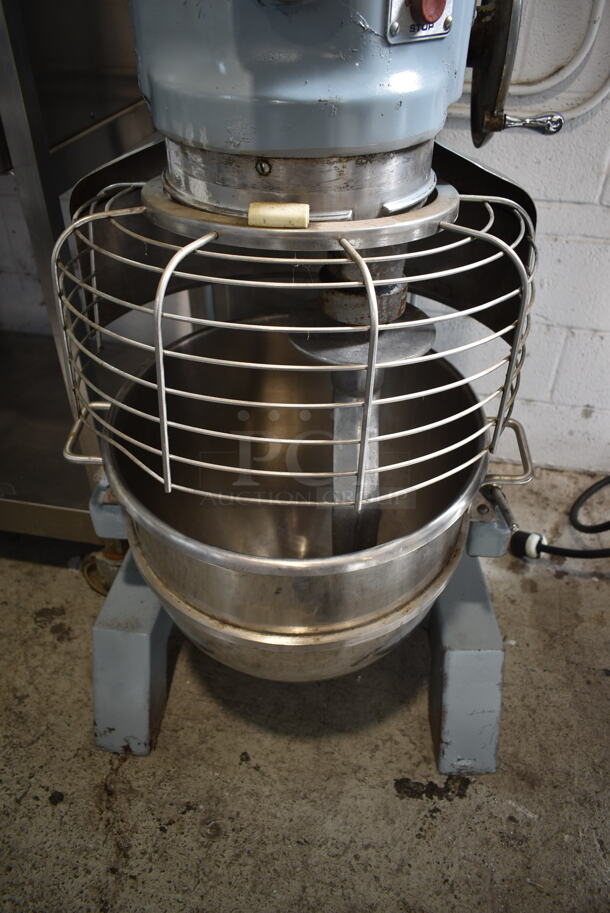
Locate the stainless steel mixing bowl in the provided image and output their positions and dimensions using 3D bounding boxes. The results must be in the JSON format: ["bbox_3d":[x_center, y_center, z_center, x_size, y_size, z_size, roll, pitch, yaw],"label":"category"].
[{"bbox_3d":[-0.011,0.096,1.011,0.485,0.420,0.485,0,44,0],"label":"stainless steel mixing bowl"}]

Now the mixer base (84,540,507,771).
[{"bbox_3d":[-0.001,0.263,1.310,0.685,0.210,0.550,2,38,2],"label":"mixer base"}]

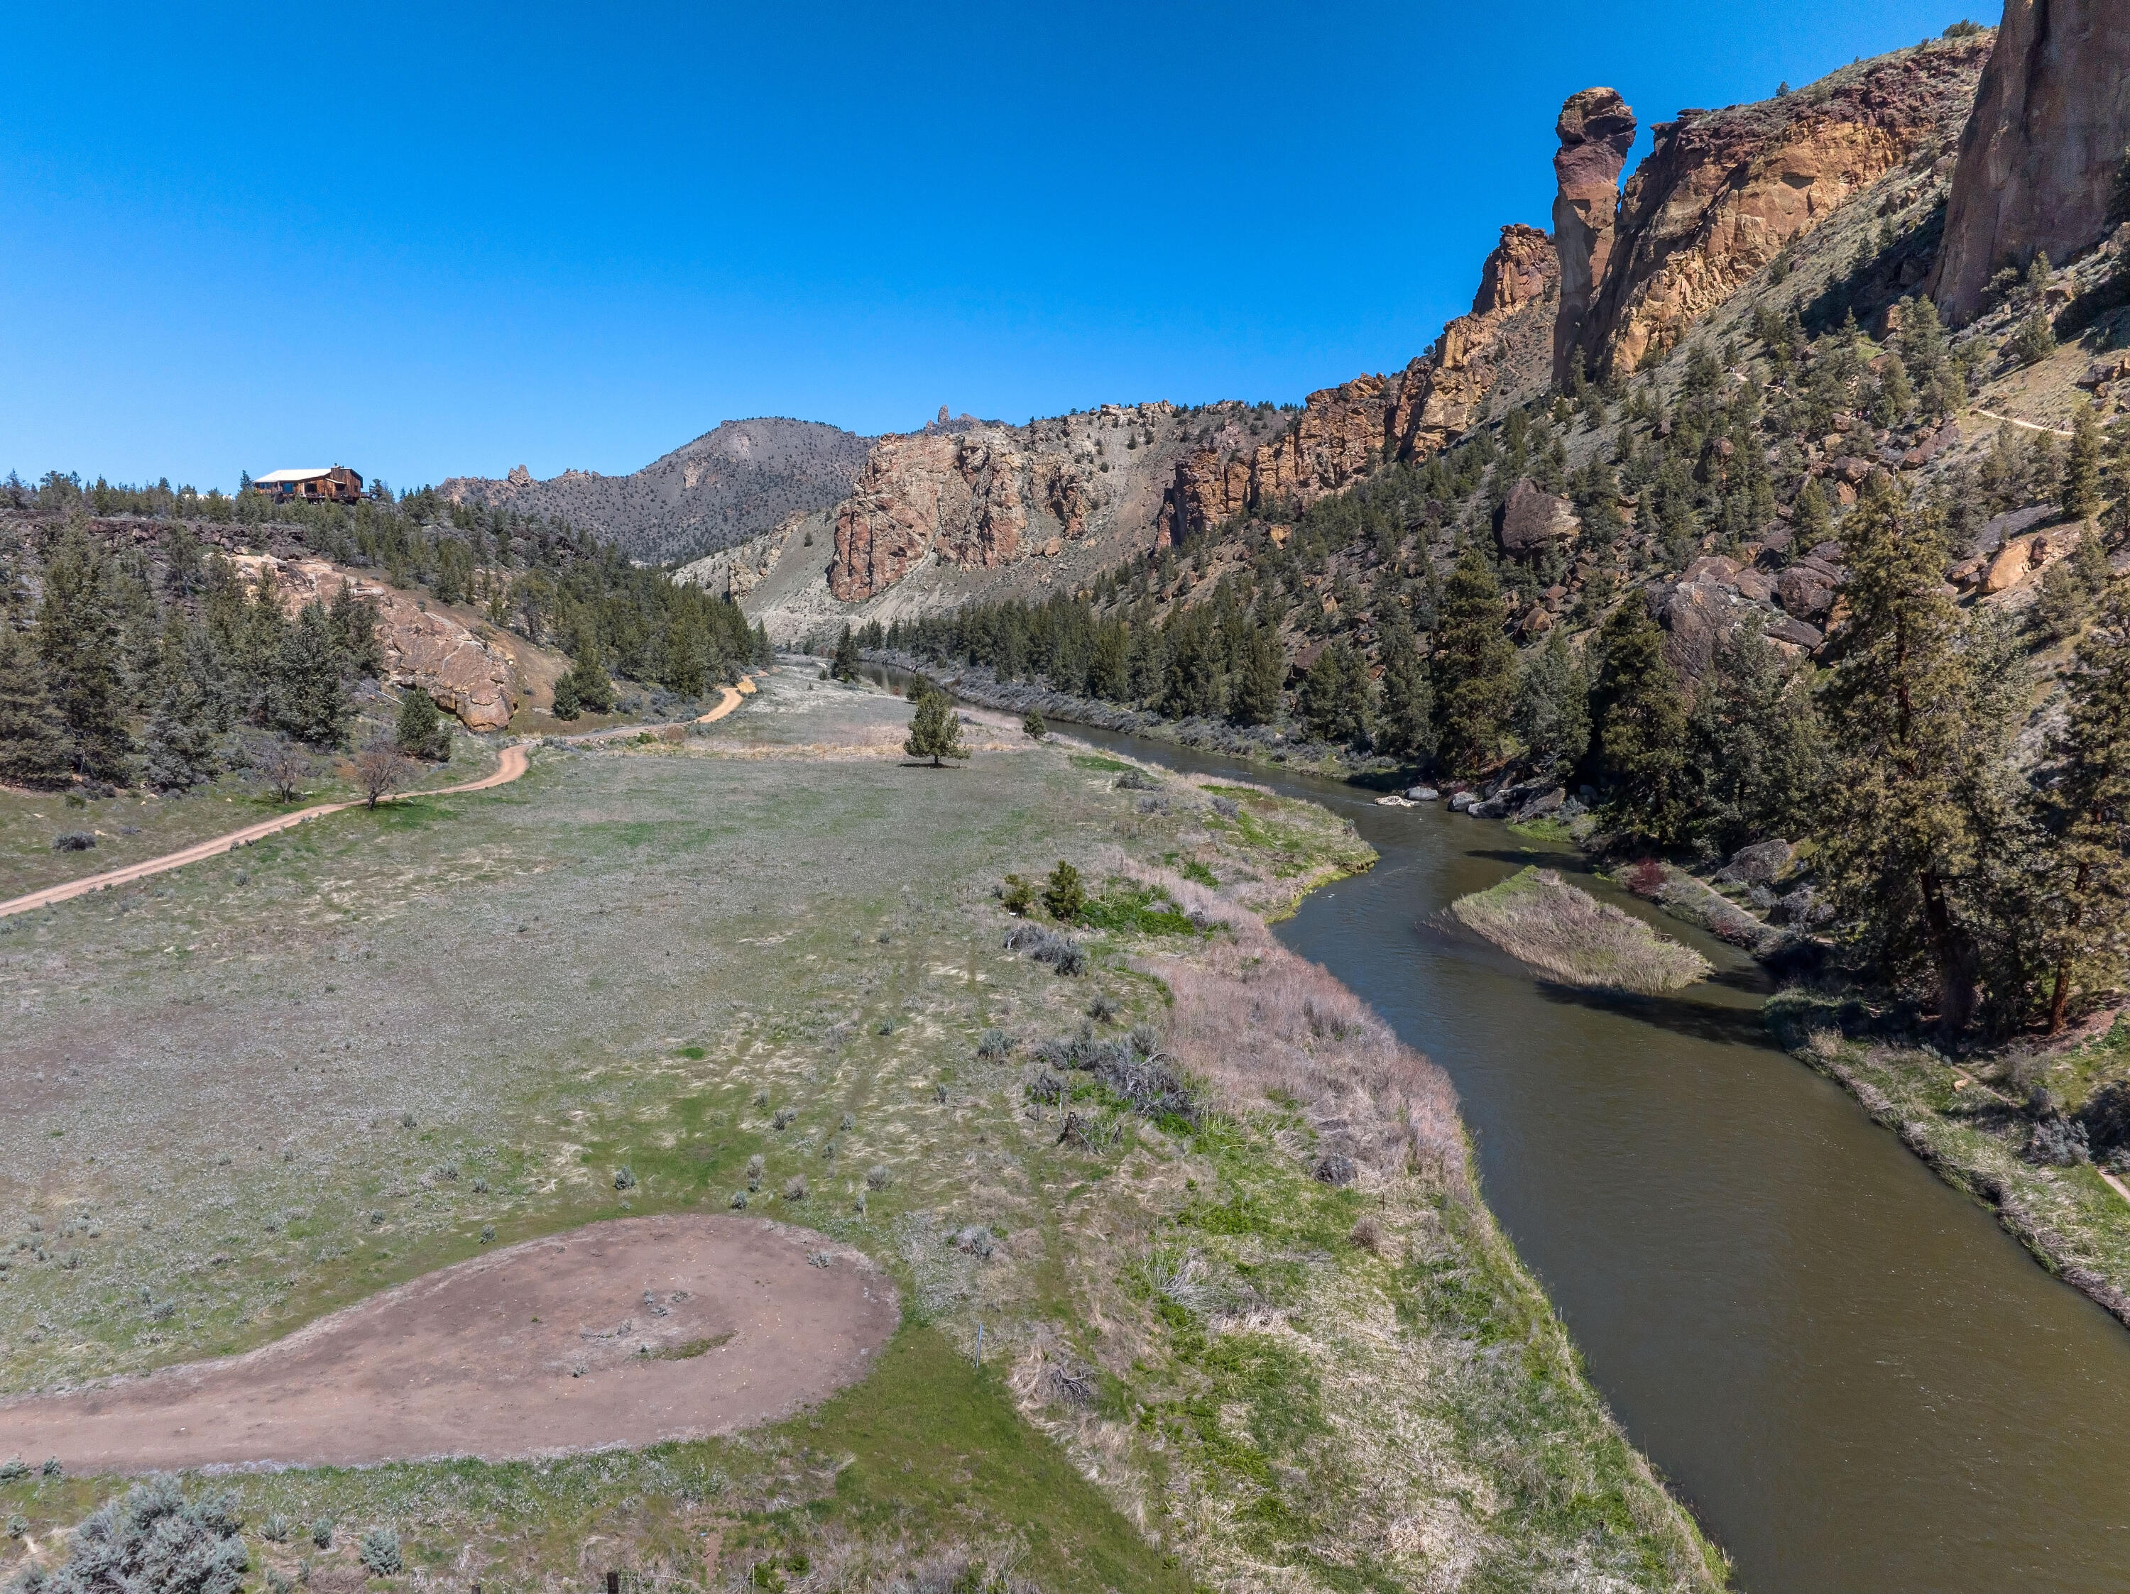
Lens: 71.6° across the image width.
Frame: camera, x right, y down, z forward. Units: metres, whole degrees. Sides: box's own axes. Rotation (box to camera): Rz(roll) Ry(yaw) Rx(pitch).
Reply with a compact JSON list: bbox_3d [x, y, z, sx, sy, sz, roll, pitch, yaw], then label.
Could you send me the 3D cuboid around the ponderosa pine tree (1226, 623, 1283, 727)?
[{"bbox_3d":[26.591,-16.340,205.972,7.900,15.770,7.500,0,7,0],"label":"ponderosa pine tree"}]

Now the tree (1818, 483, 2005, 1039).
[{"bbox_3d":[42.020,-1.930,73.360,8.880,27.480,8.880,0,7,0],"label":"tree"}]

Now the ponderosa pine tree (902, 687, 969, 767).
[{"bbox_3d":[-15.416,-8.387,175.291,7.710,9.510,7.320,0,7,0],"label":"ponderosa pine tree"}]

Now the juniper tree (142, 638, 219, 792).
[{"bbox_3d":[-93.680,-8.490,156.030,7.690,16.200,7.690,0,7,0],"label":"juniper tree"}]

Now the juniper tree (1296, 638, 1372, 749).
[{"bbox_3d":[39.280,-15.240,215.030,10.360,16.230,10.360,0,7,0],"label":"juniper tree"}]

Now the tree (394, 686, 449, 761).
[{"bbox_3d":[-74.098,-8.627,170.253,6.330,8.650,6.020,0,7,0],"label":"tree"}]

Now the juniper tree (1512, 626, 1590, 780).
[{"bbox_3d":[55.630,-10.710,168.960,8.510,17.520,8.510,0,7,0],"label":"juniper tree"}]

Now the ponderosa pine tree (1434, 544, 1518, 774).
[{"bbox_3d":[48.460,-15.990,174.350,9.710,27.620,9.710,0,7,0],"label":"ponderosa pine tree"}]

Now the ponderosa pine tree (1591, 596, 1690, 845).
[{"bbox_3d":[45.593,-6.027,116.868,8.400,19.540,7.980,0,7,0],"label":"ponderosa pine tree"}]

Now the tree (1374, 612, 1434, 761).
[{"bbox_3d":[46.070,-14.890,200.800,7.740,20.120,7.740,0,7,0],"label":"tree"}]

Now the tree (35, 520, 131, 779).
[{"bbox_3d":[-106.690,-15.600,160.380,10.140,27.190,10.140,0,7,0],"label":"tree"}]

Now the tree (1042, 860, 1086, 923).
[{"bbox_3d":[-0.050,5.535,89.146,2.610,3.580,2.480,0,7,0],"label":"tree"}]

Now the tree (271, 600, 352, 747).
[{"bbox_3d":[-79.252,-12.815,155.163,8.570,15.360,8.140,0,7,0],"label":"tree"}]

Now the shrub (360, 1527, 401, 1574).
[{"bbox_3d":[-13.343,14.621,28.757,0.840,0.750,0.800,0,7,0],"label":"shrub"}]

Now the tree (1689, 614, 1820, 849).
[{"bbox_3d":[47.631,-4.230,101.915,9.420,16.140,8.950,0,7,0],"label":"tree"}]

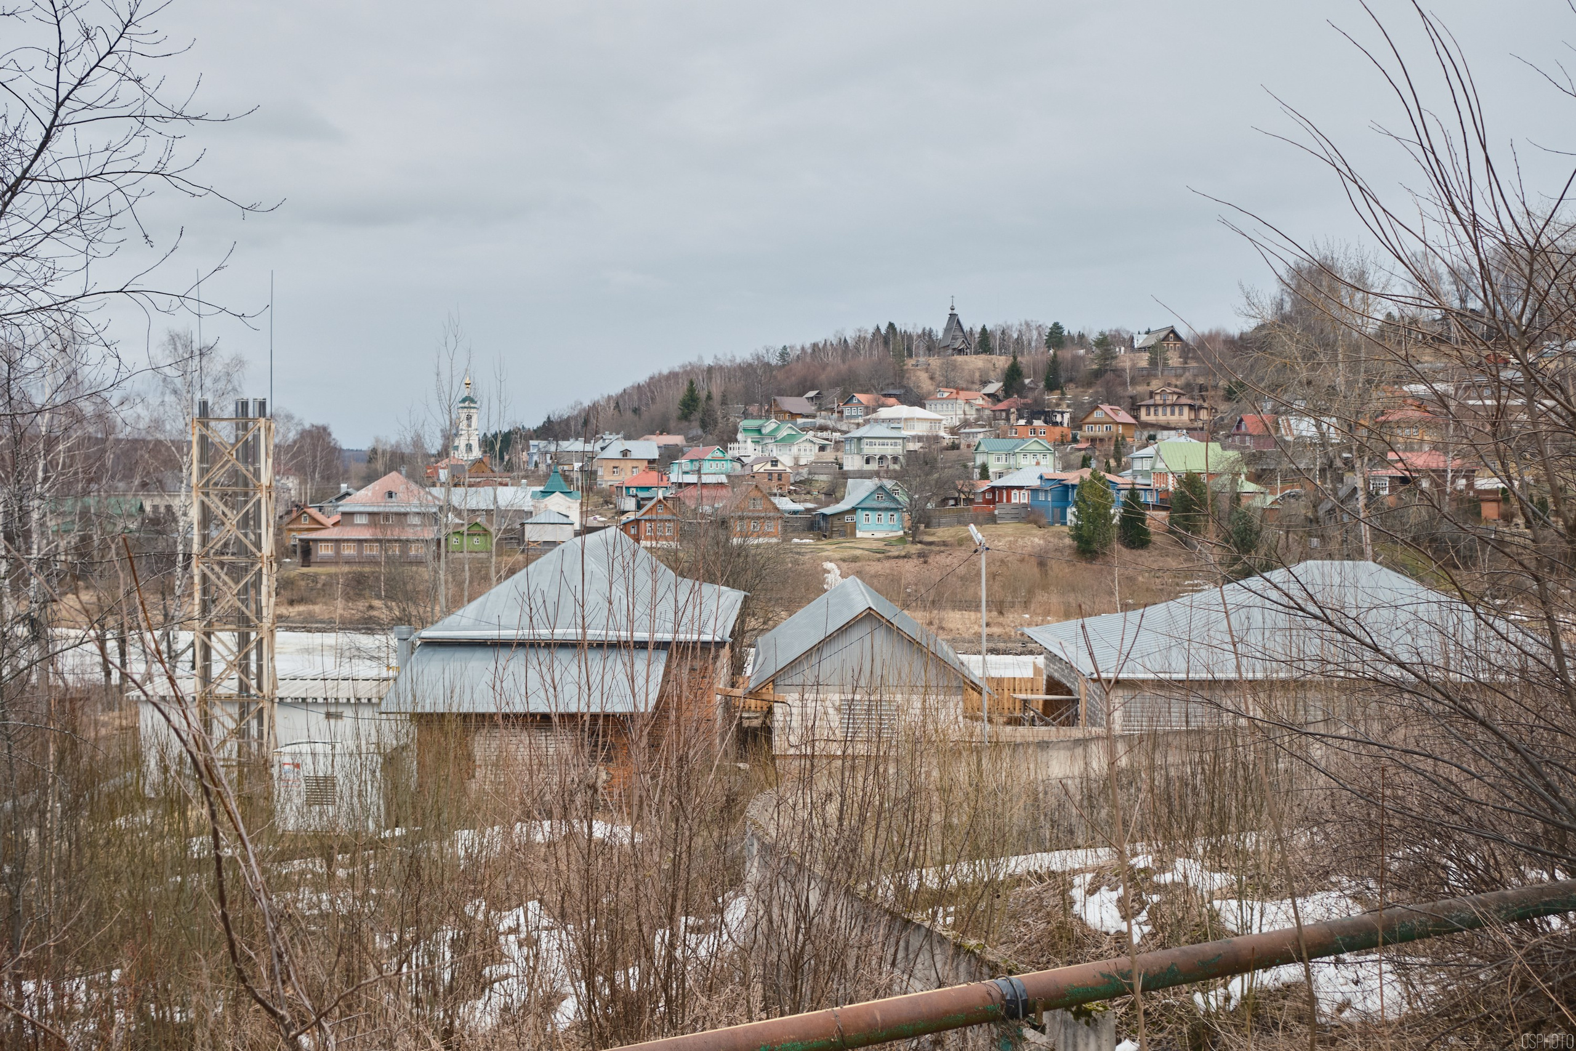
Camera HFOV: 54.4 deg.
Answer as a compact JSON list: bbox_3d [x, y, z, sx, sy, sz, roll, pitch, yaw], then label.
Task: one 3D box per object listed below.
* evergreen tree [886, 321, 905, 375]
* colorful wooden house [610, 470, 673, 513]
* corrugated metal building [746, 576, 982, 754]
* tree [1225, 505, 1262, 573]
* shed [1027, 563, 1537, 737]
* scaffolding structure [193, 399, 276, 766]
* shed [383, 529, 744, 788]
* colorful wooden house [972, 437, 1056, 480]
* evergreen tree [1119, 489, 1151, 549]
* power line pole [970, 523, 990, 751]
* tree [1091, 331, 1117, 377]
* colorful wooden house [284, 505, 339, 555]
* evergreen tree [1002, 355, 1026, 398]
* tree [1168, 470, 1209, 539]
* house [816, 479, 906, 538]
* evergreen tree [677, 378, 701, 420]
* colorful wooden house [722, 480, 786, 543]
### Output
[{"bbox_3d":[28.480,-46.830,405.000,4.700,14.700,4.700,0,3,0],"label":"evergreen tree"},{"bbox_3d":[-22.380,-5.430,241.540,8.500,6.500,8.000,0,3,-4],"label":"colorful wooden house"},{"bbox_3d":[2.420,4.303,51.325,7.200,4.400,15.300,0,1,1],"label":"corrugated metal building"},{"bbox_3d":[50.482,1.433,170.000,4.100,7.400,4.100,0,1,0],"label":"tree"},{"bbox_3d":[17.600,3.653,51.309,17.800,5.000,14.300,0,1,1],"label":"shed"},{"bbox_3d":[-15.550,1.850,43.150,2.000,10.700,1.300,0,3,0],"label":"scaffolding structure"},{"bbox_3d":[-6.200,3.590,49.650,9.000,6.500,19.000,0,3,0],"label":"shed"},{"bbox_3d":[36.823,-10.116,247.000,12.000,7.500,8.500,0,1,-6],"label":"colorful wooden house"},{"bbox_3d":[42.305,-0.751,187.000,3.900,7.400,3.900,0,1,0],"label":"evergreen tree"},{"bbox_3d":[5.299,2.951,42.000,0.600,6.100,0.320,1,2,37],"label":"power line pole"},{"bbox_3d":[78.486,-42.415,380.000,6.300,11.300,6.300,0,1,0],"label":"tree"},{"bbox_3d":[-65.630,0.830,211.330,6.400,6.600,8.500,0,3,-9],"label":"colorful wooden house"},{"bbox_3d":[46.450,-30.610,315.000,4.600,8.900,4.600,0,3,0],"label":"evergreen tree"},{"bbox_3d":[47.610,-2.480,182.000,4.800,8.000,4.800,0,3,0],"label":"tree"},{"bbox_3d":[9.740,-2.109,202.000,11.600,7.400,9.500,0,1,-7],"label":"house"},{"bbox_3d":[-23.290,-29.487,360.000,5.200,10.200,5.200,0,1,0],"label":"evergreen tree"},{"bbox_3d":[-4.620,-1.610,188.170,6.700,7.200,8.500,-1,3,-14],"label":"colorful wooden house"}]

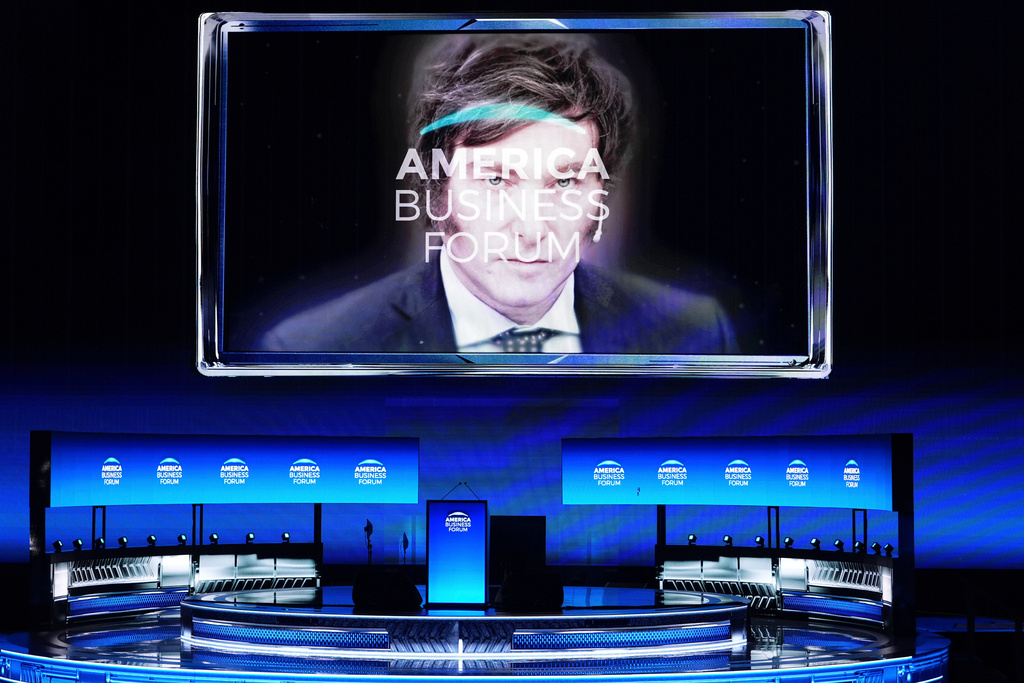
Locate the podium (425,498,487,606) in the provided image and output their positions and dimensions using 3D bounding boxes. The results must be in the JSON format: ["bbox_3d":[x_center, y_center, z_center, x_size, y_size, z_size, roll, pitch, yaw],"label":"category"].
[{"bbox_3d":[-0.639,2.546,27.400,0.720,1.261,0.500,0,-3,2],"label":"podium"}]

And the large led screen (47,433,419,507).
[{"bbox_3d":[-4.151,1.824,32.522,1.193,1.000,6.651,-3,-5,45],"label":"large led screen"}]

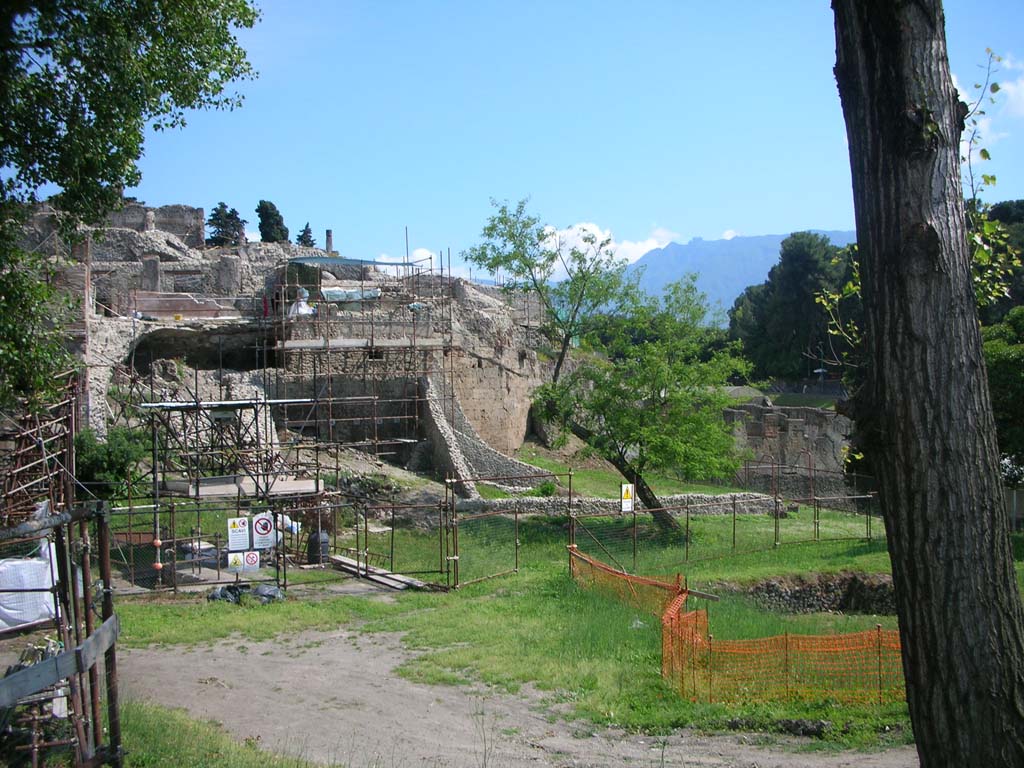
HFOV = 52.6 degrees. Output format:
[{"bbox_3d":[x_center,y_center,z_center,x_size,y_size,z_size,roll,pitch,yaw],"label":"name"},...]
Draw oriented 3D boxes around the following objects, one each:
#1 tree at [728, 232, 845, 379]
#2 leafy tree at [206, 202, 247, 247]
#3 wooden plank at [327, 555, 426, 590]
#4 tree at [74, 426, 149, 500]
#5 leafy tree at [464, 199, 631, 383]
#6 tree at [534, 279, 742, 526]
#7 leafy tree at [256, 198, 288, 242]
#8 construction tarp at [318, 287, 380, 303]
[{"bbox_3d":[30.710,-8.386,115.000,13.772,16.882,13.000,-1,1,0],"label":"tree"},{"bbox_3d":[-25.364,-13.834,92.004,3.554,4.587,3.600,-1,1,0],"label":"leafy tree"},{"bbox_3d":[-3.333,4.566,25.300,0.270,0.060,4.244,-2,1,-37],"label":"wooden plank"},{"bbox_3d":[-12.925,2.655,33.501,2.459,2.559,2.400,-1,1,0],"label":"tree"},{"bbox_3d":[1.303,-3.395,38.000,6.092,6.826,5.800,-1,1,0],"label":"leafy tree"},{"bbox_3d":[4.863,0.716,38.000,7.634,9.175,7.300,-1,1,0],"label":"tree"},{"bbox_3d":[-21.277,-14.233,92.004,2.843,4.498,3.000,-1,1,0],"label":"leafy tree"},{"bbox_3d":[-6.867,-3.829,44.300,2.635,0.680,0.800,-1,1,-3],"label":"construction tarp"}]

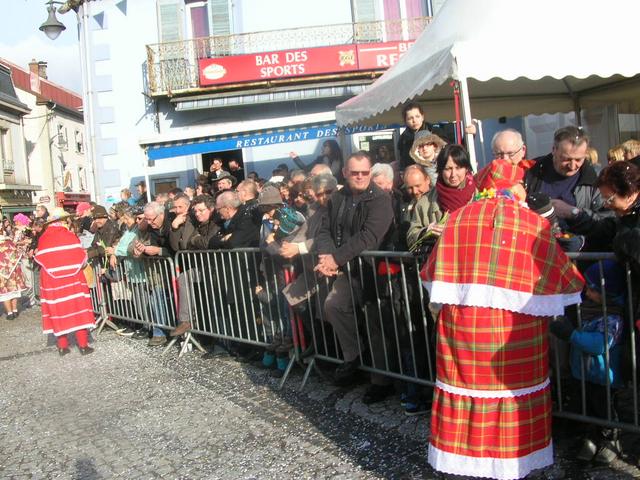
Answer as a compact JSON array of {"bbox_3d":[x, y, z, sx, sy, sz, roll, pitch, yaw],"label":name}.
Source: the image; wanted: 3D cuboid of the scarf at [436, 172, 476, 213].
[{"bbox_3d":[0.892,-0.308,4.200,0.290,0.260,0.240,-5,3,14],"label":"scarf"}]

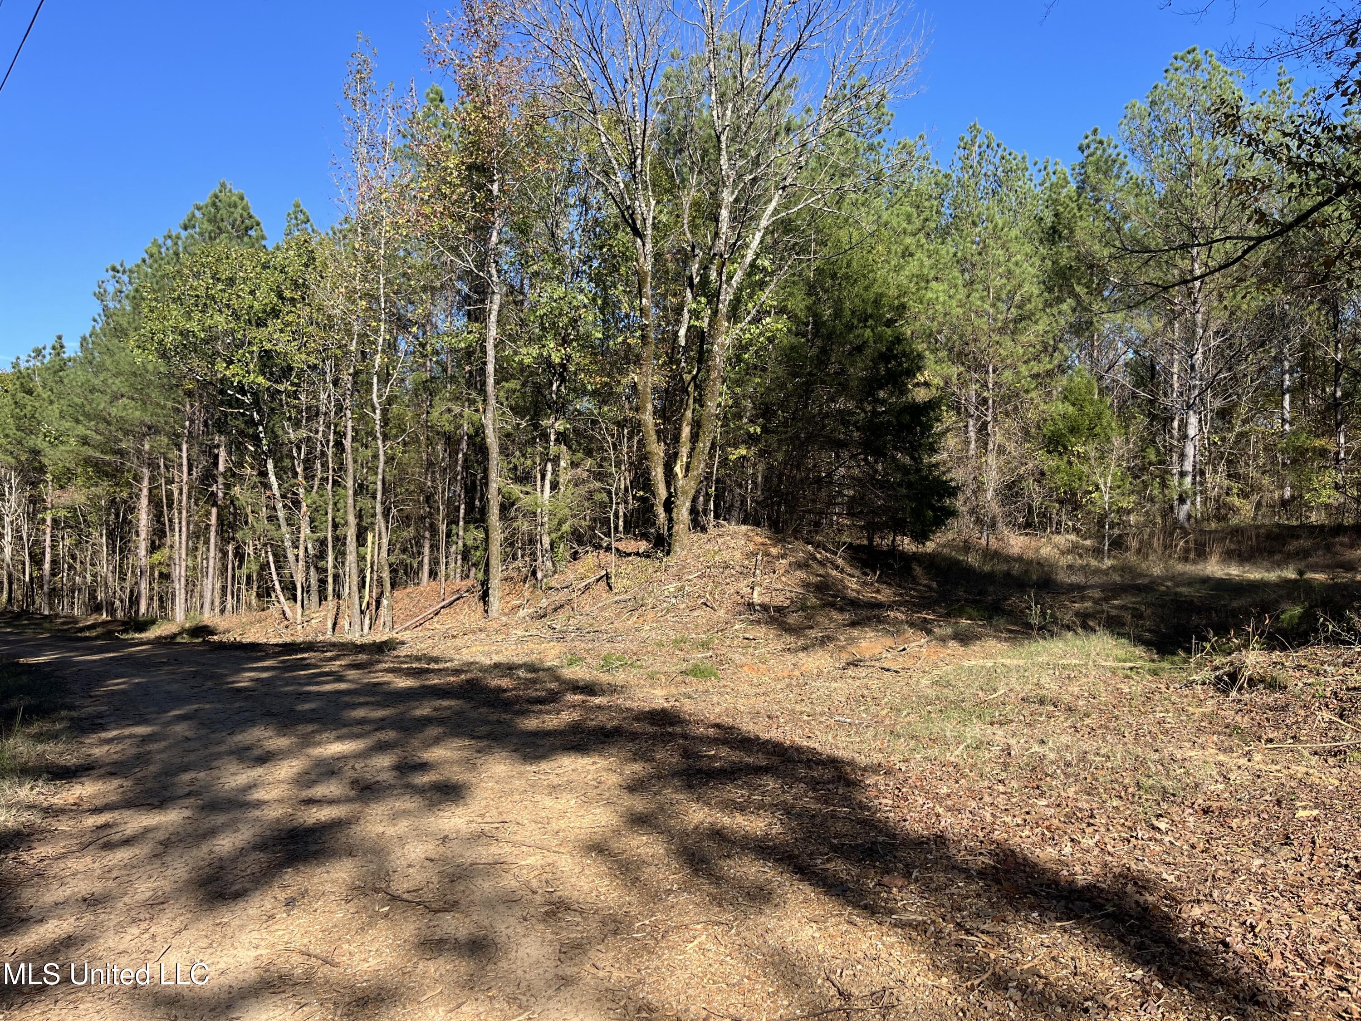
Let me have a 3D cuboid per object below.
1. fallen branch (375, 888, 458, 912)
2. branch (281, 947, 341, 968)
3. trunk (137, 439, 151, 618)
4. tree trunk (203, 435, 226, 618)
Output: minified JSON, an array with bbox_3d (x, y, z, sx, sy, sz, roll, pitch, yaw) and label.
[{"bbox_3d":[-0.998,1.459,3.862,0.394,0.030,0.060,1,1,27],"label":"fallen branch"},{"bbox_3d":[-1.226,1.466,3.383,0.257,0.030,0.060,1,1,25],"label":"branch"},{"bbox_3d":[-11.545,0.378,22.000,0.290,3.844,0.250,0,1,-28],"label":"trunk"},{"bbox_3d":[-10.034,0.343,22.000,0.440,3.867,0.320,0,1,-25],"label":"tree trunk"}]

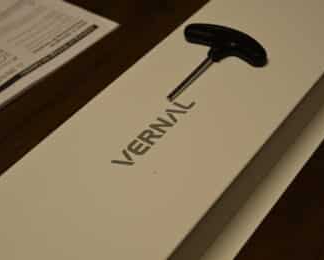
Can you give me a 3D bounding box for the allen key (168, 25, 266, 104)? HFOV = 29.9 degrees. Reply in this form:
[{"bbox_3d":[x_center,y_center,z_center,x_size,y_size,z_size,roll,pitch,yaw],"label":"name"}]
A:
[{"bbox_3d":[0.034,-0.053,0.479,0.080,0.018,0.090,24,50,29],"label":"allen key"}]

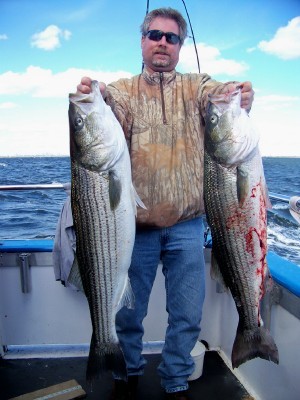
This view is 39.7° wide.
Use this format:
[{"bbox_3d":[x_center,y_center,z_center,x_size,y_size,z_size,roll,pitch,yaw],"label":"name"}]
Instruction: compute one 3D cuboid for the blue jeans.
[{"bbox_3d":[0.045,0.469,1.910,0.430,0.890,0.330,0,6,5],"label":"blue jeans"}]

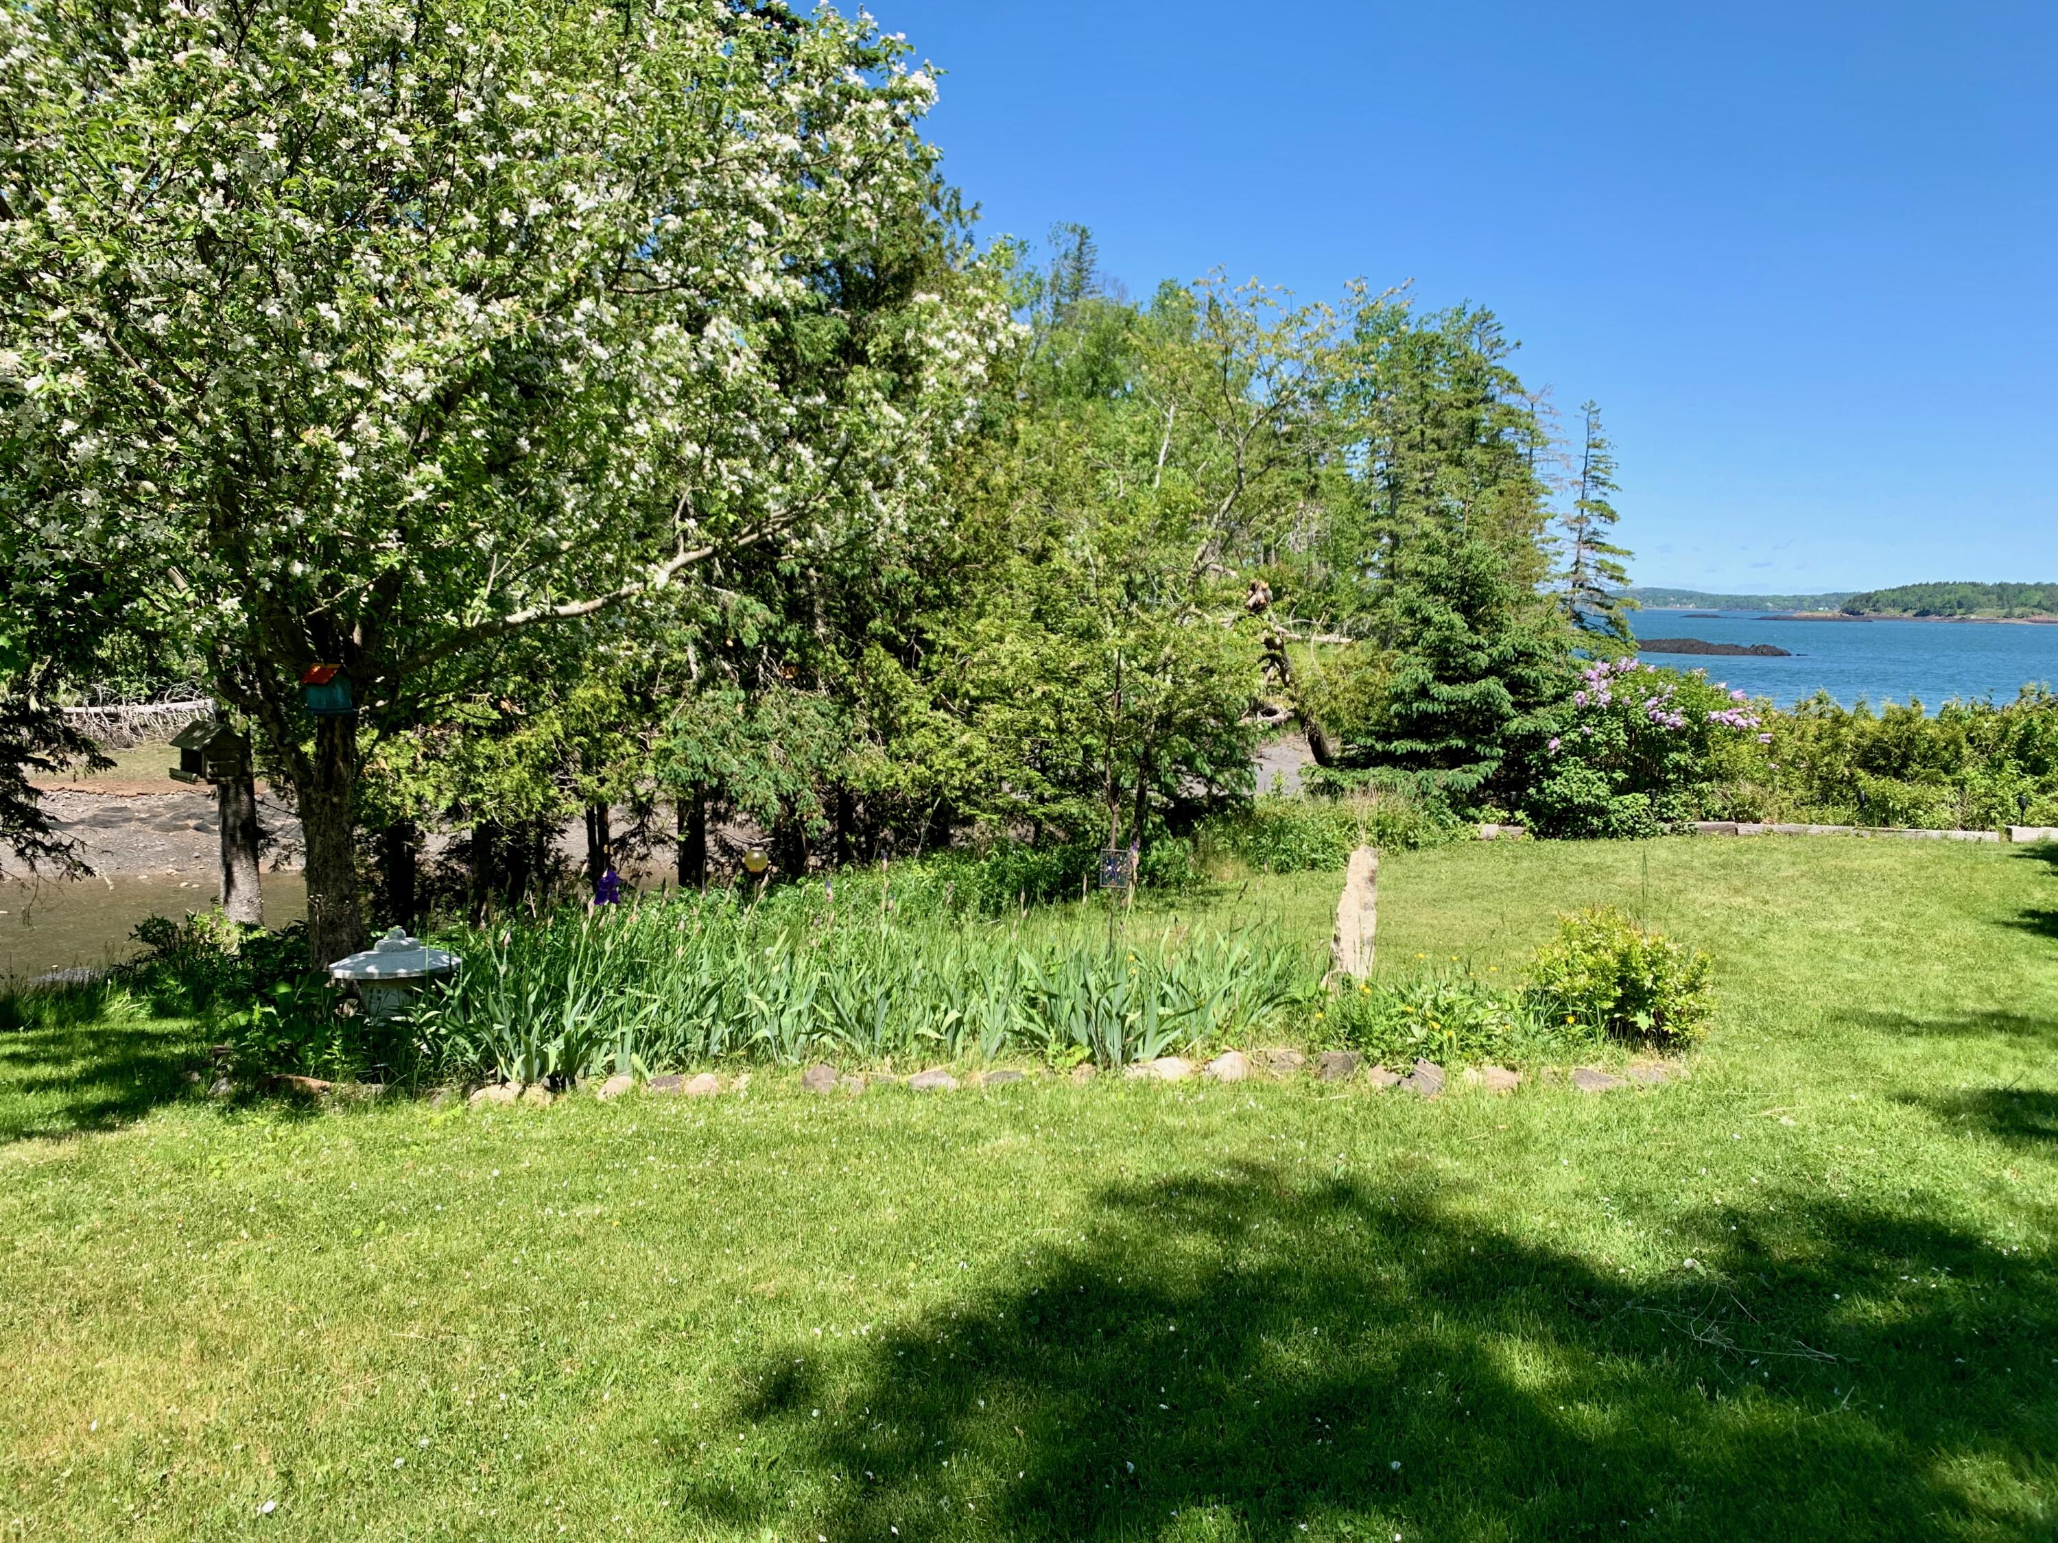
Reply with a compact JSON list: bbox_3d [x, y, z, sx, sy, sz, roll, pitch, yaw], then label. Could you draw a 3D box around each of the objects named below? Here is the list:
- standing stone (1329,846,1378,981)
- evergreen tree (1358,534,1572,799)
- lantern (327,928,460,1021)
[{"bbox_3d":[1.474,0.660,7.012,0.226,0.649,0.150,0,6,0],"label":"standing stone"},{"bbox_3d":[4.003,-0.937,14.182,1.939,2.567,2.000,0,6,0],"label":"evergreen tree"},{"bbox_3d":[-2.456,0.839,5.976,0.510,0.474,0.490,-1,6,-6],"label":"lantern"}]

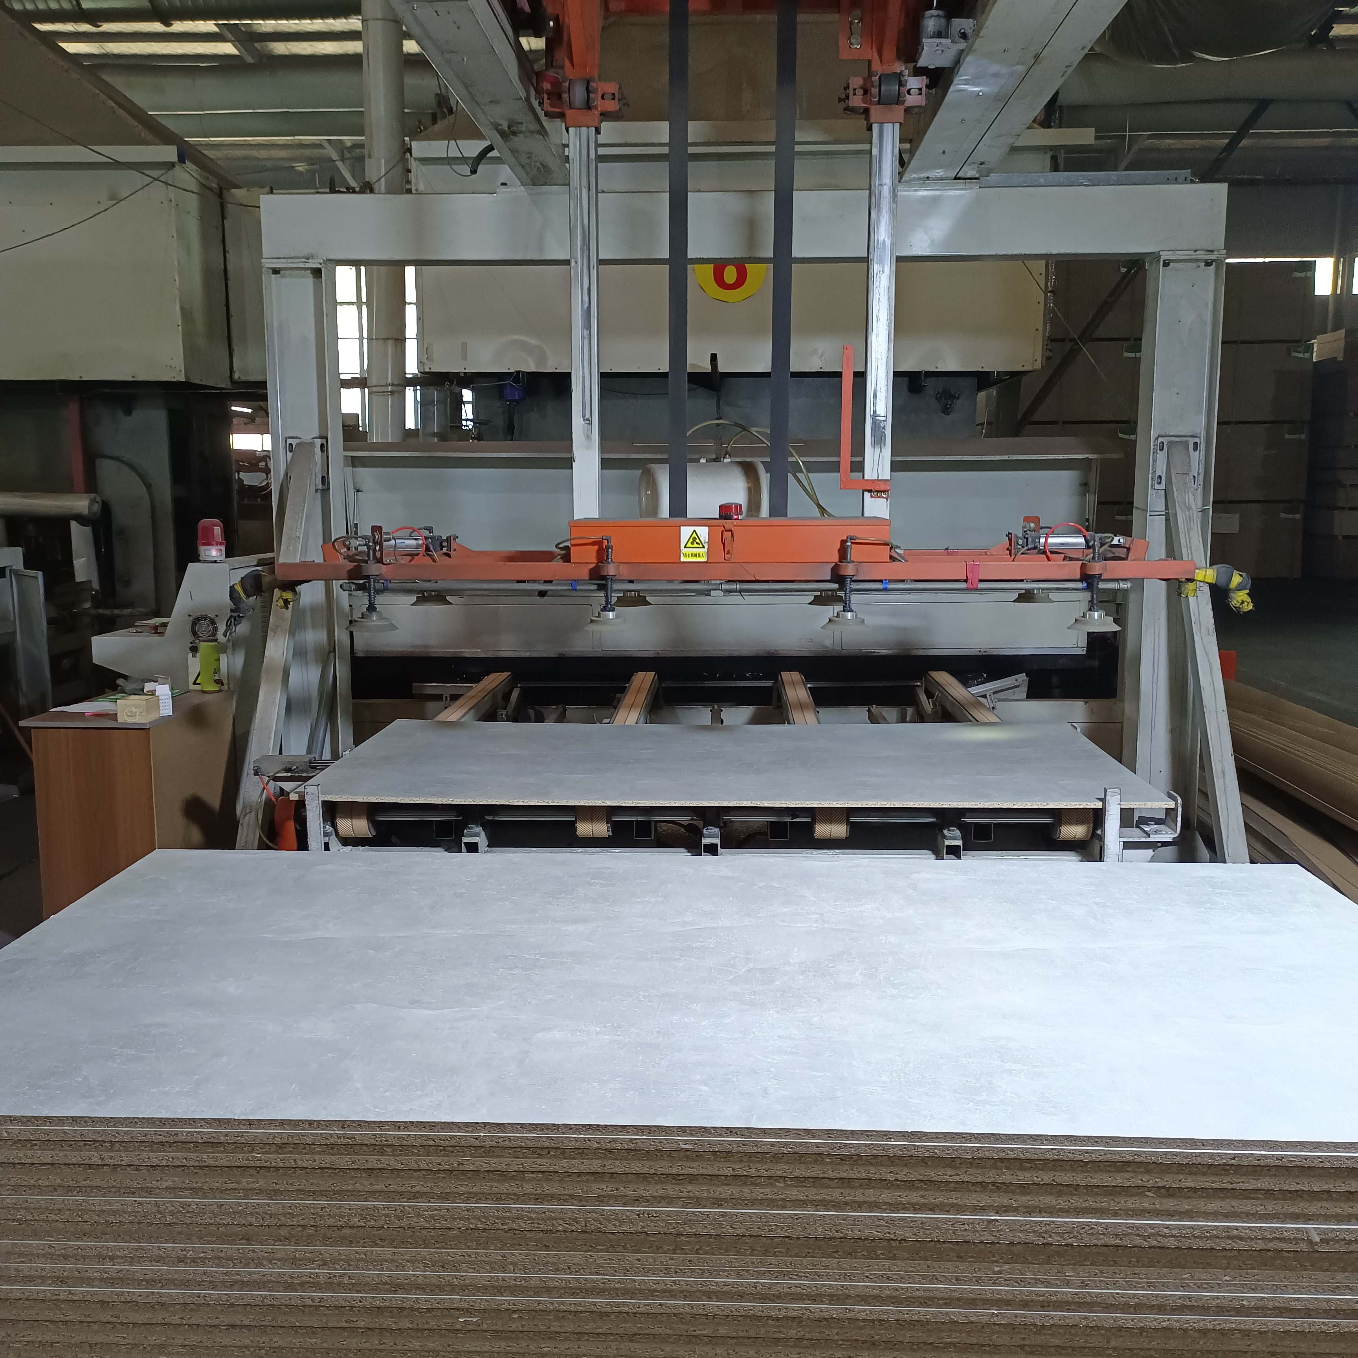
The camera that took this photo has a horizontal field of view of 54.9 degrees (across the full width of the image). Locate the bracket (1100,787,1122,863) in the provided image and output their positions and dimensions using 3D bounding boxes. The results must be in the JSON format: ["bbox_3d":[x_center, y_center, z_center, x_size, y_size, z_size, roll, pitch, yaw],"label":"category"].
[{"bbox_3d":[1.179,0.413,3.578,0.050,0.233,0.050,0,9,3],"label":"bracket"}]

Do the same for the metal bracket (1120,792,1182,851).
[{"bbox_3d":[1.300,0.388,3.634,0.152,0.145,0.120,0,9,3],"label":"metal bracket"}]

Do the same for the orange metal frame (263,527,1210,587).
[{"bbox_3d":[0.154,-0.393,3.963,2.535,0.145,0.720,0,9,3],"label":"orange metal frame"}]

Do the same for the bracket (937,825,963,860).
[{"bbox_3d":[0.750,0.443,3.617,0.051,0.093,0.120,0,9,3],"label":"bracket"}]

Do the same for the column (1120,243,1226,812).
[{"bbox_3d":[1.989,-0.478,5.295,0.248,2.360,0.180,0,9,3],"label":"column"}]

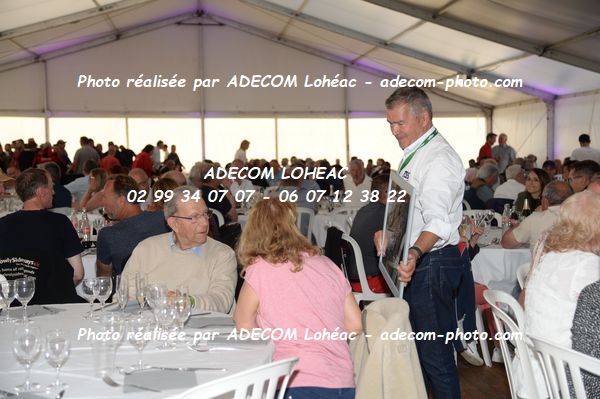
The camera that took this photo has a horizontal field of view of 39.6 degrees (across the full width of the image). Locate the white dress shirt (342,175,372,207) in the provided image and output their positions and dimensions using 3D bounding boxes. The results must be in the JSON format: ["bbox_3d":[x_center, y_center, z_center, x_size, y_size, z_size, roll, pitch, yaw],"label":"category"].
[{"bbox_3d":[0.711,0.000,10.500,0.480,0.620,0.320,-1,3,6],"label":"white dress shirt"}]

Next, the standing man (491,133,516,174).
[{"bbox_3d":[4.126,-0.468,16.800,0.520,1.750,0.360,1,4,21],"label":"standing man"}]

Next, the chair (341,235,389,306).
[{"bbox_3d":[0.442,0.669,6.003,0.500,0.840,0.450,-3,4,-31],"label":"chair"}]

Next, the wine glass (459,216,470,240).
[{"bbox_3d":[1.225,0.201,6.200,0.080,0.180,0.080,-1,3,0],"label":"wine glass"}]

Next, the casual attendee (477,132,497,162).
[{"bbox_3d":[3.763,-0.464,16.800,0.360,1.750,0.500,-1,3,-6],"label":"casual attendee"}]

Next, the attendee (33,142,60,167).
[{"bbox_3d":[-4.408,-0.123,14.520,0.550,1.720,0.380,-1,3,0],"label":"attendee"}]

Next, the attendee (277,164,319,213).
[{"bbox_3d":[-0.002,0.255,9.213,0.520,1.310,0.800,-1,3,3],"label":"attendee"}]

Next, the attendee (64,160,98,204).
[{"bbox_3d":[-3.084,0.132,11.700,0.520,1.320,0.800,1,4,30],"label":"attendee"}]

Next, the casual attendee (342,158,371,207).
[{"bbox_3d":[0.704,0.174,10.414,0.520,1.340,0.800,-1,3,6],"label":"casual attendee"}]

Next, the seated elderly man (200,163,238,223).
[{"bbox_3d":[-0.738,0.287,8.765,0.520,1.310,0.800,1,3,40],"label":"seated elderly man"}]

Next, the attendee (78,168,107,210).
[{"bbox_3d":[-2.289,0.272,9.700,0.780,1.260,0.480,-2,4,-21],"label":"attendee"}]

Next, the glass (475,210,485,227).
[{"bbox_3d":[1.552,0.176,7.200,0.078,0.175,0.078,-1,3,0],"label":"glass"}]

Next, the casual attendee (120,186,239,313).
[{"bbox_3d":[-0.461,0.564,3.275,0.580,1.250,0.820,-1,3,-7],"label":"casual attendee"}]

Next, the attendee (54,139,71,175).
[{"bbox_3d":[-4.906,-0.373,17.200,0.360,1.730,0.500,1,4,21],"label":"attendee"}]

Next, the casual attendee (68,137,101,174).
[{"bbox_3d":[-4.051,-0.300,15.800,0.520,1.730,0.380,-2,4,-18],"label":"casual attendee"}]

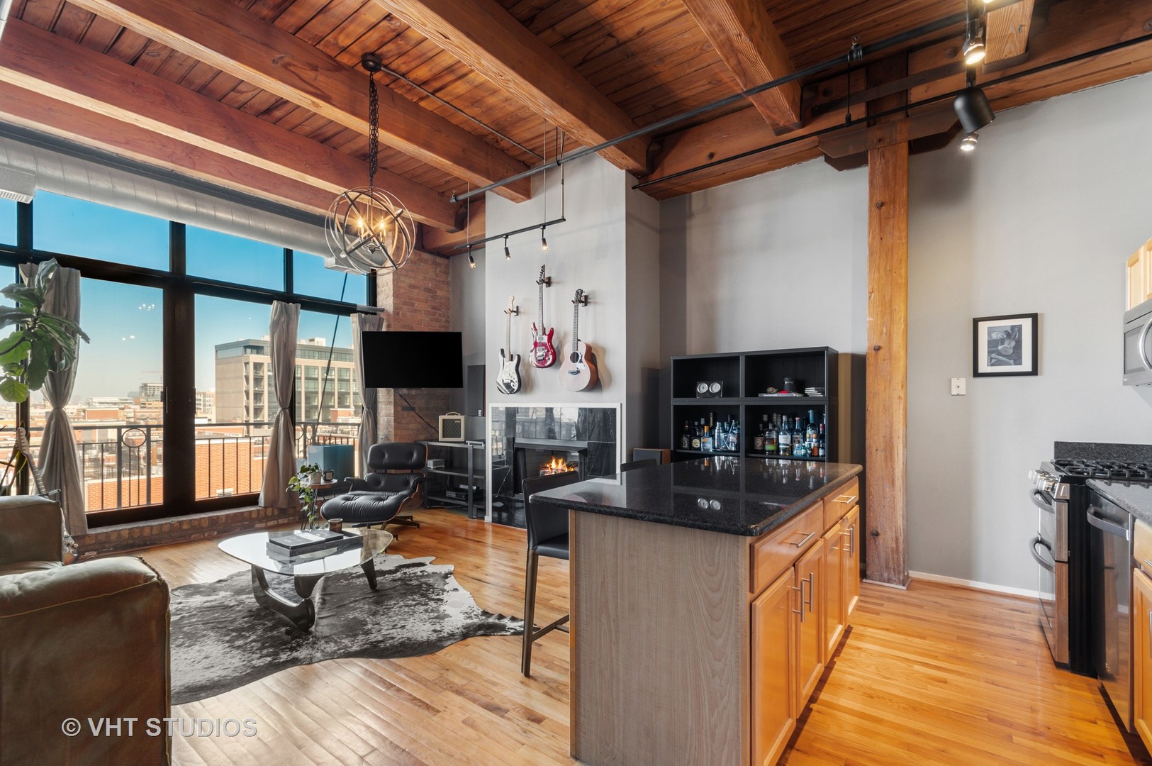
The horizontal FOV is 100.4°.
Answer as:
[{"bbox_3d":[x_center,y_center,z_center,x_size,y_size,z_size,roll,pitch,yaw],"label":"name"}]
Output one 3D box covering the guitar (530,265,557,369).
[{"bbox_3d":[-0.333,-0.627,4.609,0.335,0.990,0.080,-2,-3,38],"label":"guitar"}]

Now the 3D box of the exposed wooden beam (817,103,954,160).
[{"bbox_3d":[2.303,-1.808,3.563,0.880,0.180,0.220,-2,-3,38],"label":"exposed wooden beam"}]

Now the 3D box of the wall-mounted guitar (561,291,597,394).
[{"bbox_3d":[0.013,-0.388,4.311,0.370,0.925,0.130,-2,-3,38],"label":"wall-mounted guitar"}]

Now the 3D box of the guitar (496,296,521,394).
[{"bbox_3d":[-0.666,-0.367,4.766,0.320,0.980,0.065,-1,-2,37],"label":"guitar"}]

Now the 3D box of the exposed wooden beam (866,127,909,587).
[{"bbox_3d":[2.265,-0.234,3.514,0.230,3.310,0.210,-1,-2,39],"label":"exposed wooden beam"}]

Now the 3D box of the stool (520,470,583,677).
[{"bbox_3d":[0.070,0.906,2.253,0.470,0.910,0.430,-1,-2,37],"label":"stool"}]

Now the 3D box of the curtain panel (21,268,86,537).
[{"bbox_3d":[-4.085,0.155,3.765,0.130,2.130,0.370,-1,-2,37],"label":"curtain panel"}]

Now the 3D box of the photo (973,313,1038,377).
[{"bbox_3d":[2.807,-0.242,3.134,0.320,0.400,0.030,-2,-3,38],"label":"photo"}]

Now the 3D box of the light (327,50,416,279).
[{"bbox_3d":[-1.415,-1.488,3.289,0.570,1.480,0.570,-2,-3,38],"label":"light"}]

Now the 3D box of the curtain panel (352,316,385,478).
[{"bbox_3d":[-2.530,0.246,5.792,0.130,2.130,0.370,-1,-2,37],"label":"curtain panel"}]

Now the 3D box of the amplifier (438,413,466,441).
[{"bbox_3d":[-1.458,0.510,5.630,0.290,0.345,0.190,0,-2,-7],"label":"amplifier"}]

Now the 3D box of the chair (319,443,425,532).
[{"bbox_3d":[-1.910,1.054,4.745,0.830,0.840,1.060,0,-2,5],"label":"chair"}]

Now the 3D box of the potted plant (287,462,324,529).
[{"bbox_3d":[-2.590,1.075,4.600,0.310,0.620,0.300,1,-2,-17],"label":"potted plant"}]

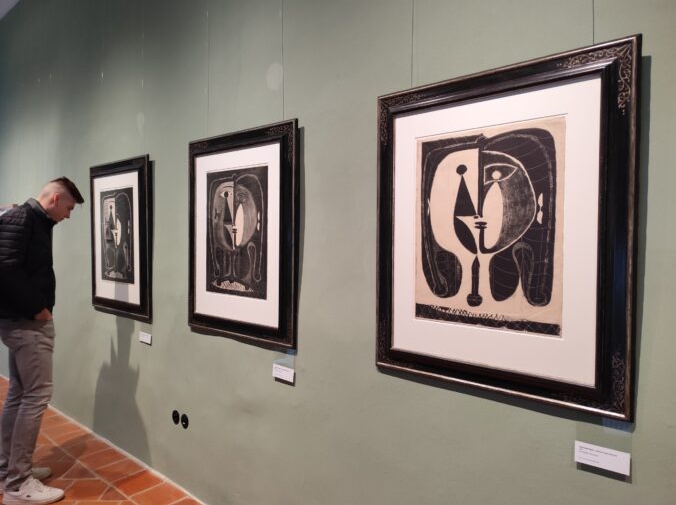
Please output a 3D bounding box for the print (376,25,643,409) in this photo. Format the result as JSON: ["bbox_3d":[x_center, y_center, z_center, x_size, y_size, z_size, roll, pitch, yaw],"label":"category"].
[{"bbox_3d":[0.479,-0.064,1.451,0.820,1.015,0.040,2,3,39],"label":"print"}]

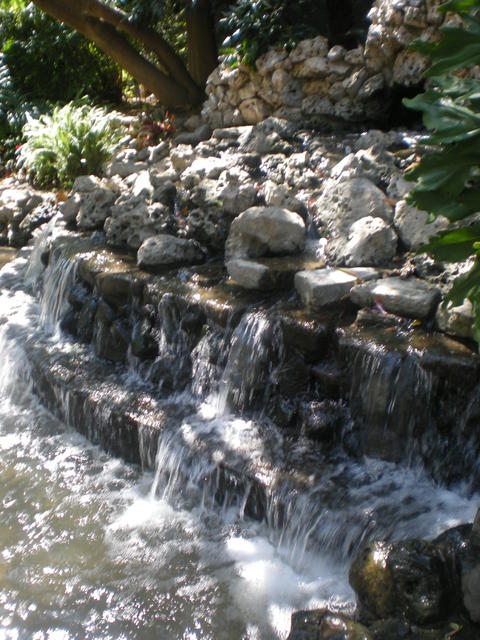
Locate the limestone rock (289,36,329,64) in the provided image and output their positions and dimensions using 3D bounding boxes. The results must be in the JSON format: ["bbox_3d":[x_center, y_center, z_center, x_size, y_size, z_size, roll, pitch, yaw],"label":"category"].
[{"bbox_3d":[0.605,-2.378,6.200,0.350,0.240,0.290,2,19,5],"label":"limestone rock"}]

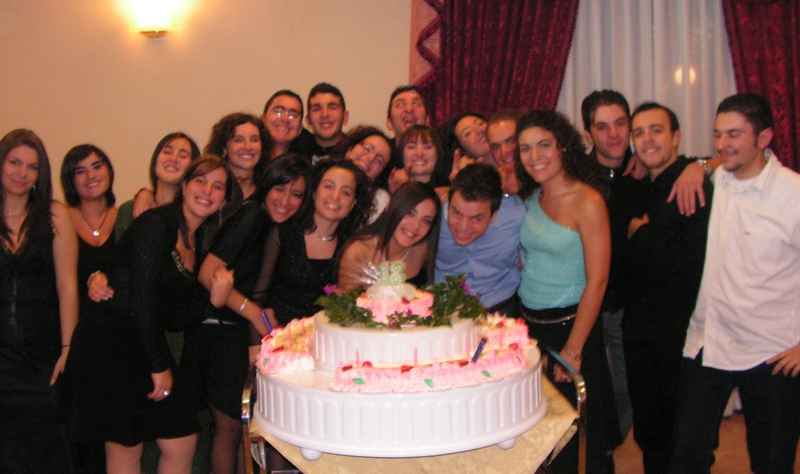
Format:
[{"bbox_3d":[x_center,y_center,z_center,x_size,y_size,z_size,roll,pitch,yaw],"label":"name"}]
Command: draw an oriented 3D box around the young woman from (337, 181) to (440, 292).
[{"bbox_3d":[-0.050,0.518,2.879,0.480,1.440,0.520,-2,8,-6],"label":"young woman"}]

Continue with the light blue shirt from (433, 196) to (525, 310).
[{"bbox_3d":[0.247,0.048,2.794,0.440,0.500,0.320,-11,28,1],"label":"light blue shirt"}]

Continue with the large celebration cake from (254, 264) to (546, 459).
[{"bbox_3d":[-0.004,0.285,2.325,0.812,0.420,0.812,-2,8,0],"label":"large celebration cake"}]

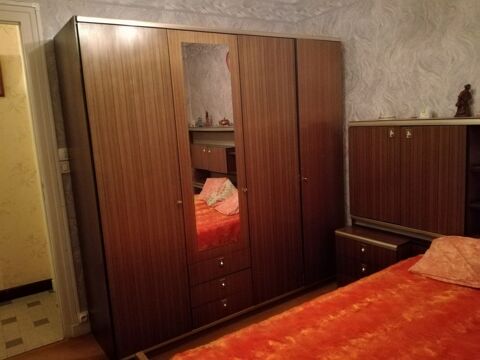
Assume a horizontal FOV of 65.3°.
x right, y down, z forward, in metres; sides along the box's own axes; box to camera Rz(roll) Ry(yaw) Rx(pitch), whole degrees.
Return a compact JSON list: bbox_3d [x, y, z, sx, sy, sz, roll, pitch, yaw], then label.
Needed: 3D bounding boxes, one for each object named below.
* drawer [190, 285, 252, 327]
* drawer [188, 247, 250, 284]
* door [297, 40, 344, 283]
[{"bbox_3d":[-0.218,0.857,2.733,0.482,0.147,0.400,-10,11,-33],"label":"drawer"},{"bbox_3d":[-0.236,0.564,2.685,0.482,0.147,0.400,-10,11,-33],"label":"drawer"},{"bbox_3d":[0.655,-0.116,2.986,0.496,1.880,0.040,-10,11,-33],"label":"door"}]

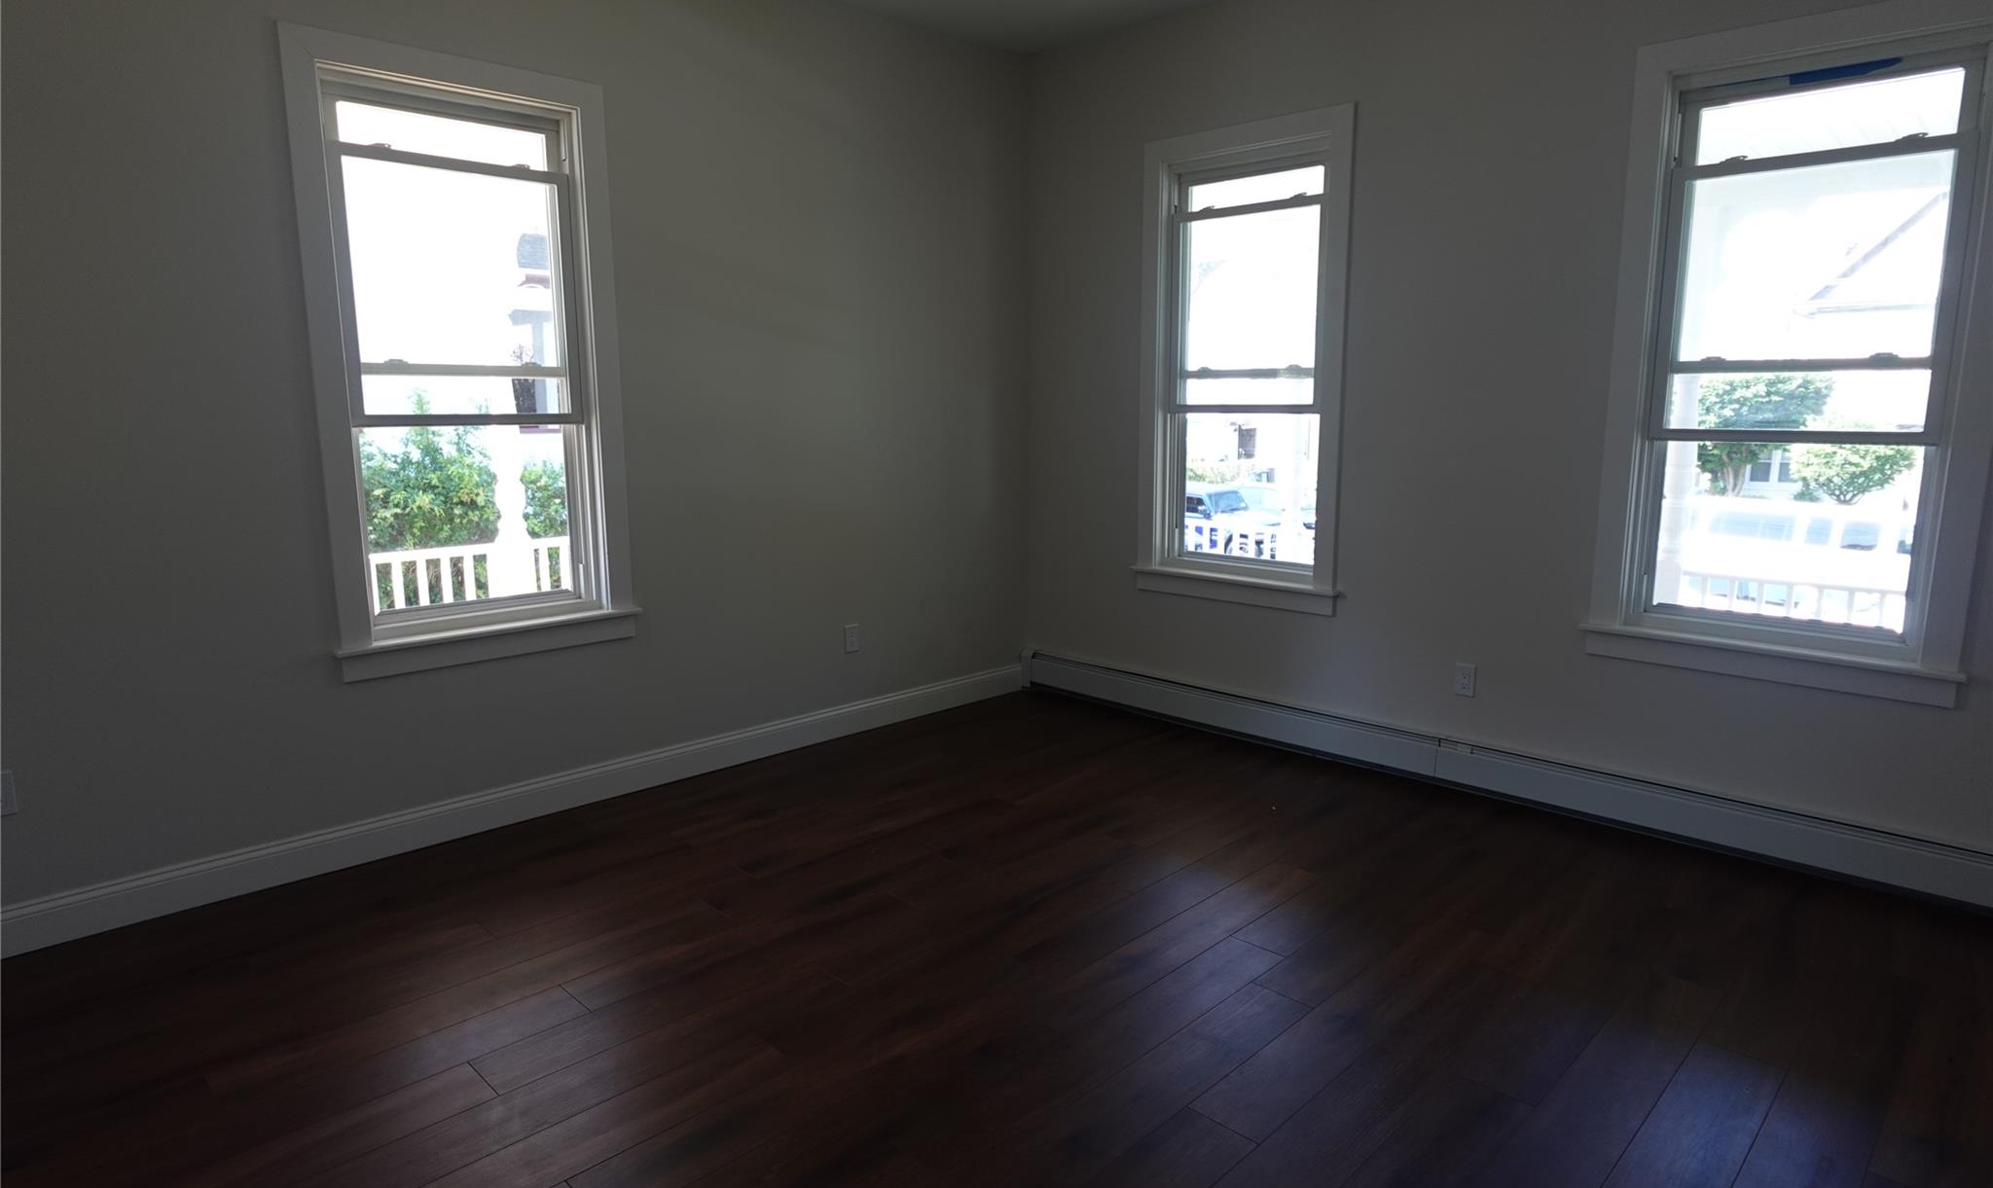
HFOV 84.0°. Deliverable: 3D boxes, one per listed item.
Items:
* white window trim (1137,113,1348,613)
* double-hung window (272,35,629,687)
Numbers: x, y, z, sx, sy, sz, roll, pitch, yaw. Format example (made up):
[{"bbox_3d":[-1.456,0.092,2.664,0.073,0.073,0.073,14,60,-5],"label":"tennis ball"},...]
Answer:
[{"bbox_3d":[1.026,-0.933,4.675,1.010,1.960,0.100,9,14,44],"label":"white window trim"},{"bbox_3d":[-1.718,-0.741,3.680,0.100,1.960,1.010,9,14,44],"label":"double-hung window"}]

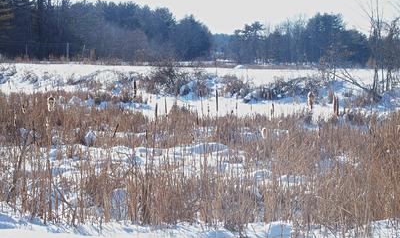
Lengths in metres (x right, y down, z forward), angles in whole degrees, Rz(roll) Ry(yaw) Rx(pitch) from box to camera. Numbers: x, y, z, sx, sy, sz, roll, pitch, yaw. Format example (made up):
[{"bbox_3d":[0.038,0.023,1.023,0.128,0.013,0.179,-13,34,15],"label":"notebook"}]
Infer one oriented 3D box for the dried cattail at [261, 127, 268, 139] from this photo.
[{"bbox_3d":[0.790,0.180,13.000,0.076,0.142,0.075,0,3,0],"label":"dried cattail"}]

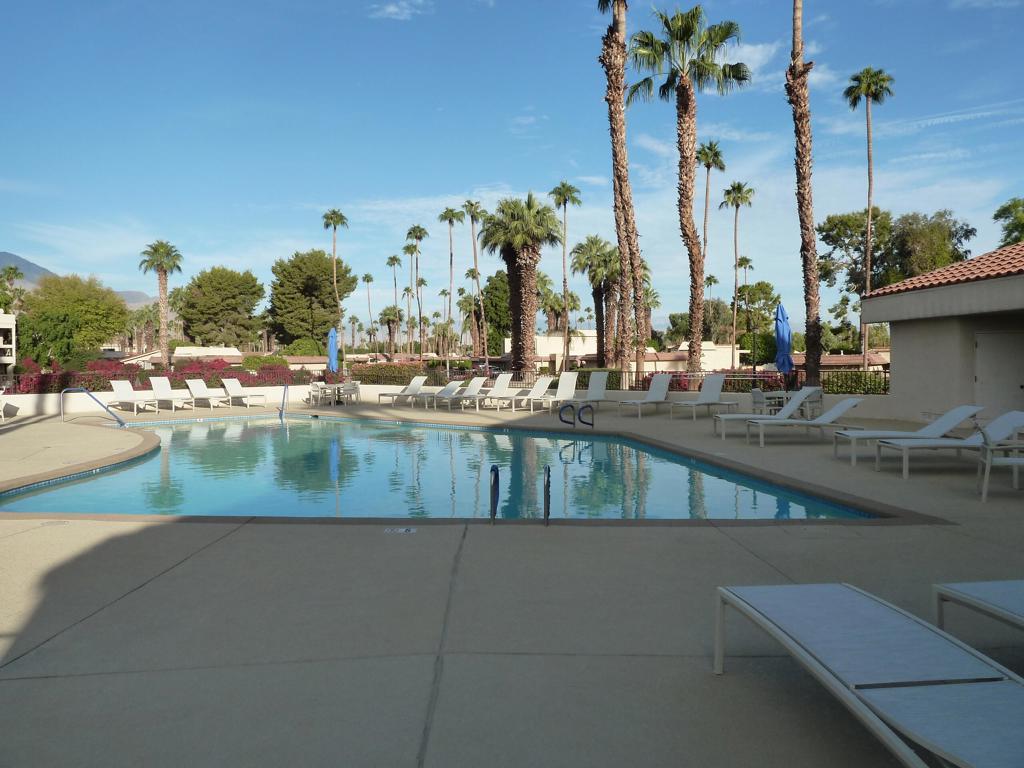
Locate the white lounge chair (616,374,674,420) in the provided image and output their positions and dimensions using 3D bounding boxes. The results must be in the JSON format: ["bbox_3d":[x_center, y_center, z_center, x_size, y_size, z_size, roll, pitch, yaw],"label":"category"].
[{"bbox_3d":[3.743,0.351,20.185,1.800,1.080,0.640,-2,2,-45],"label":"white lounge chair"}]

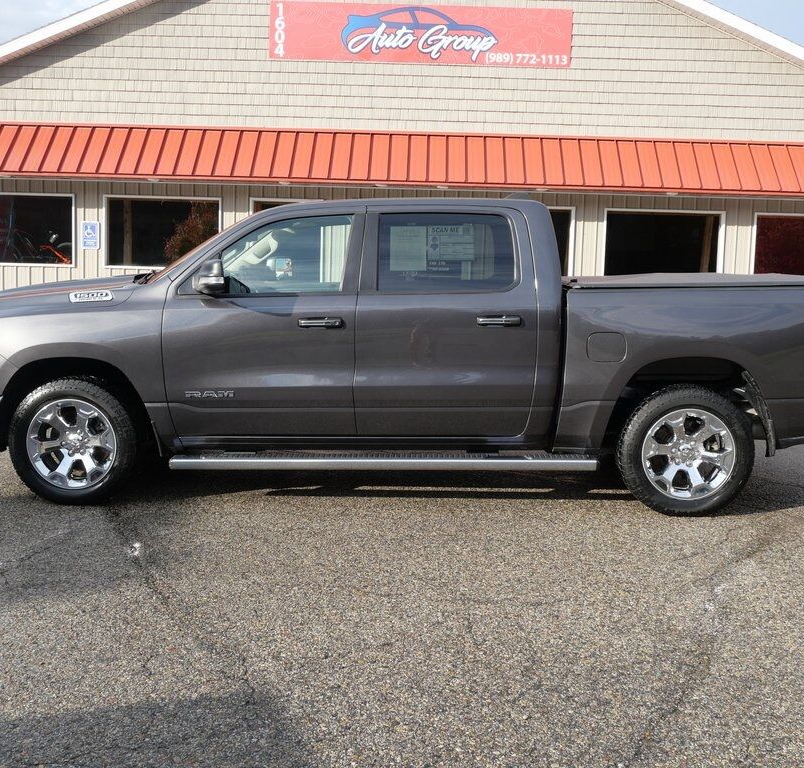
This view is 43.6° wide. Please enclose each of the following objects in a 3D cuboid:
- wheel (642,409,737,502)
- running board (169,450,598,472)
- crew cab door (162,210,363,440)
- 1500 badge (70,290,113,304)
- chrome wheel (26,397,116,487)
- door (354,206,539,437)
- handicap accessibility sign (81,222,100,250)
[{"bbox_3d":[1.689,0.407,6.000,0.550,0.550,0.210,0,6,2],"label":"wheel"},{"bbox_3d":[-0.115,0.458,6.008,2.522,0.088,0.180,0,6,2],"label":"running board"},{"bbox_3d":[-0.819,-0.373,6.016,1.186,1.352,0.260,0,6,2],"label":"crew cab door"},{"bbox_3d":[-1.871,-0.524,6.057,0.272,0.068,0.020,0,-14,2],"label":"1500 badge"},{"bbox_3d":[-1.981,0.352,6.122,0.550,0.550,0.210,0,6,2],"label":"chrome wheel"},{"bbox_3d":[0.256,-0.377,5.978,1.084,1.359,0.260,0,6,2],"label":"door"},{"bbox_3d":[-5.229,-2.494,16.900,0.305,0.460,0.015,2,6,2],"label":"handicap accessibility sign"}]

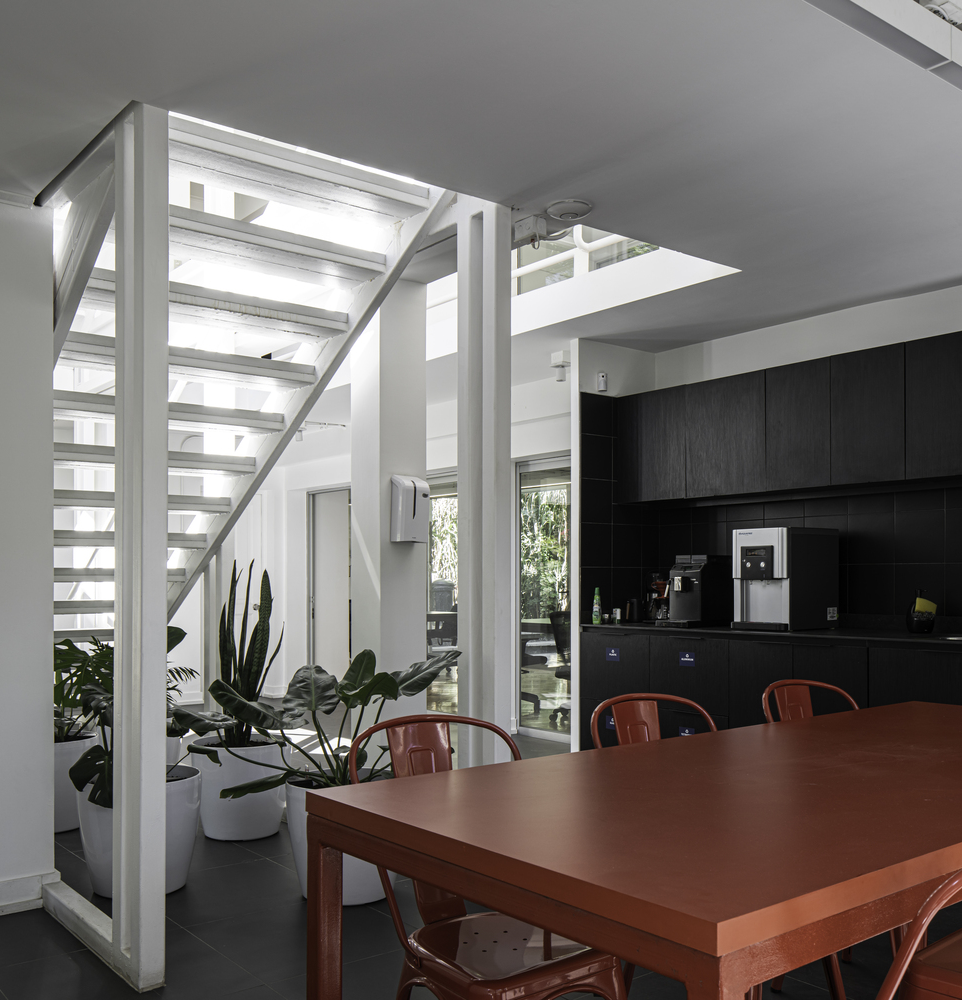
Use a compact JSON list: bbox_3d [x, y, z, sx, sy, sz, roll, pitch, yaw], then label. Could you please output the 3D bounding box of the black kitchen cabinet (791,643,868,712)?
[{"bbox_3d":[1.824,1.077,4.759,0.580,0.800,0.382,1,-2,-39],"label":"black kitchen cabinet"}]

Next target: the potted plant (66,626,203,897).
[{"bbox_3d":[-1.304,0.989,3.790,0.490,0.990,0.490,1,-2,-18],"label":"potted plant"}]

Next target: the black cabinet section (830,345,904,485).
[{"bbox_3d":[1.849,-0.365,4.565,0.330,0.590,0.360,2,-3,-39],"label":"black cabinet section"}]

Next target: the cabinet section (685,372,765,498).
[{"bbox_3d":[1.362,-0.314,5.168,0.330,0.590,0.493,2,-3,-39],"label":"cabinet section"}]

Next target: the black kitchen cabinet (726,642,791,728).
[{"bbox_3d":[1.568,1.074,4.959,0.616,0.780,0.359,2,-4,-39],"label":"black kitchen cabinet"}]

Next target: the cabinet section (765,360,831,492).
[{"bbox_3d":[1.626,-0.341,4.841,0.330,0.590,0.349,2,-3,-39],"label":"cabinet section"}]

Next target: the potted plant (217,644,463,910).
[{"bbox_3d":[-0.543,1.008,3.720,0.890,0.900,0.800,0,-3,0],"label":"potted plant"}]

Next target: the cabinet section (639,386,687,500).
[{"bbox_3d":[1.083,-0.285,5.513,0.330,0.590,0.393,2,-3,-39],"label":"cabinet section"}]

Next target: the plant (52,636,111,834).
[{"bbox_3d":[-1.980,1.103,4.750,0.580,0.890,0.580,0,-3,0],"label":"plant"}]

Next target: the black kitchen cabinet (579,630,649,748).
[{"bbox_3d":[0.968,1.136,5.698,0.616,0.780,0.518,2,-4,-39],"label":"black kitchen cabinet"}]

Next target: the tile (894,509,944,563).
[{"bbox_3d":[2.119,0.179,4.825,0.010,0.258,0.251,2,-4,-39],"label":"tile"}]

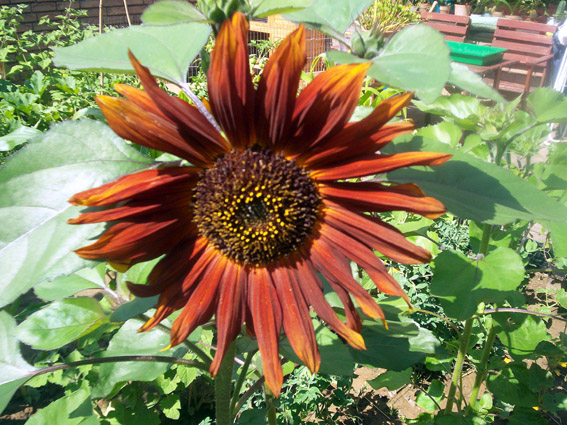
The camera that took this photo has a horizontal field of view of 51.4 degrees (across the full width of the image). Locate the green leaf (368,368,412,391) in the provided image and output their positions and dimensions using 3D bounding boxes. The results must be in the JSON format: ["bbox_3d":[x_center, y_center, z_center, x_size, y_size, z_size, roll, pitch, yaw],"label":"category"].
[{"bbox_3d":[0.217,0.339,1.200,0.084,0.020,0.046,-7,25,-16],"label":"green leaf"}]

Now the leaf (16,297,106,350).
[{"bbox_3d":[-0.206,0.102,0.550,0.085,0.020,0.048,-10,31,-17],"label":"leaf"}]

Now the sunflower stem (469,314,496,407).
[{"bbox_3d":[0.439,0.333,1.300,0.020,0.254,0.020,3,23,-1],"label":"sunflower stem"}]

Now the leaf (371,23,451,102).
[{"bbox_3d":[0.116,-0.138,0.540,0.073,0.025,0.073,25,54,20],"label":"leaf"}]

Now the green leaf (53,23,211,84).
[{"bbox_3d":[-0.113,-0.126,0.460,0.122,0.021,0.076,-2,39,-3],"label":"green leaf"}]

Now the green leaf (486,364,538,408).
[{"bbox_3d":[0.485,0.365,1.250,0.090,0.033,0.095,-17,43,-29],"label":"green leaf"}]

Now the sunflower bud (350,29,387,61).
[{"bbox_3d":[0.079,-0.157,0.550,0.032,0.029,0.033,0,24,0],"label":"sunflower bud"}]

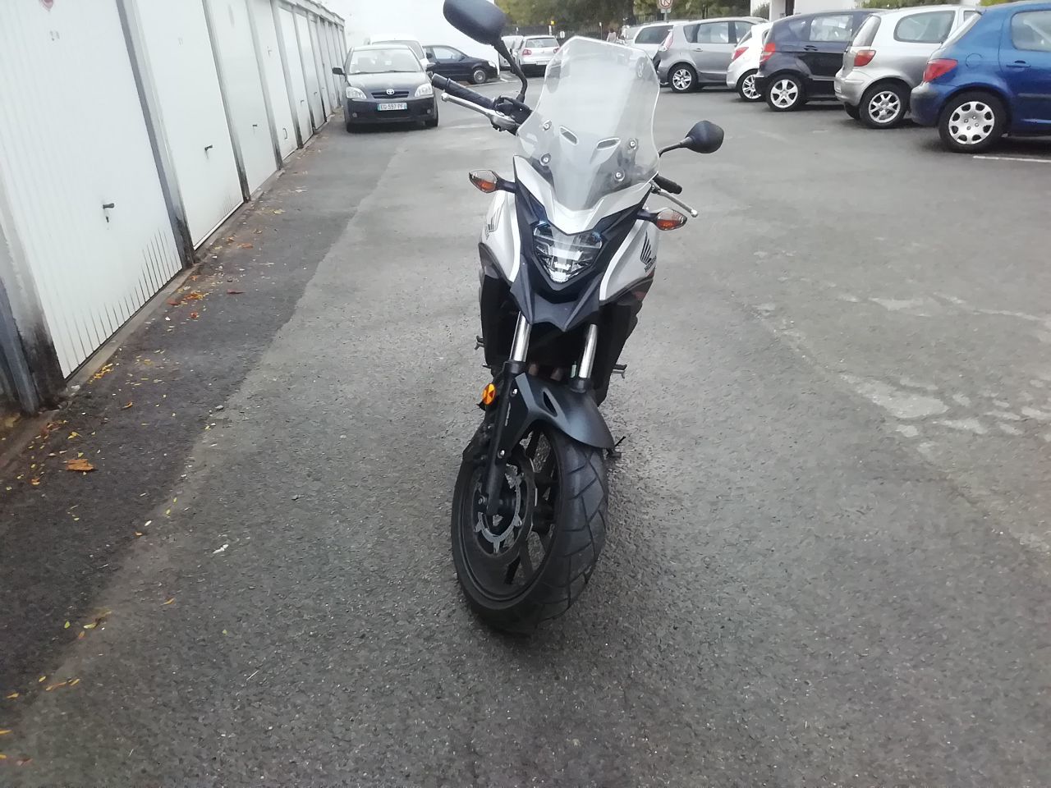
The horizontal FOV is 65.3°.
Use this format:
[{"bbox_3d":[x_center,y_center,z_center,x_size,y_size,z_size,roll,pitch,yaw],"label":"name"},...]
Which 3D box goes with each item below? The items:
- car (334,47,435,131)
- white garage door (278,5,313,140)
[{"bbox_3d":[-2.747,-6.288,16.660,1.740,1.470,4.220,-5,23,-7],"label":"car"},{"bbox_3d":[-4.100,-5.700,14.654,0.070,2.160,2.420,-7,23,-6],"label":"white garage door"}]

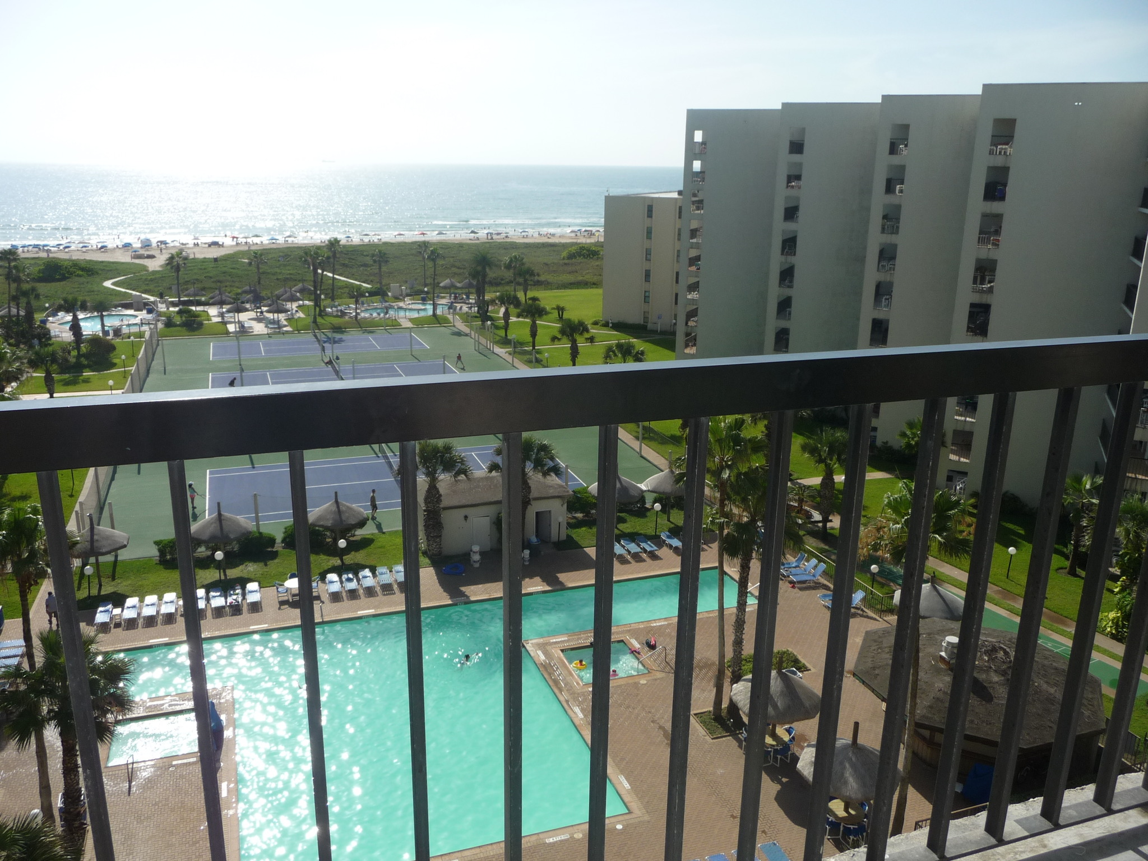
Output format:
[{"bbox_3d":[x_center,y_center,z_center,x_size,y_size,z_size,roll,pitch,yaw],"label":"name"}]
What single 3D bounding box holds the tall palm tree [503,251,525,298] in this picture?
[{"bbox_3d":[-9.409,-24.657,147.063,3.500,6.840,3.500,1,16,0],"label":"tall palm tree"}]

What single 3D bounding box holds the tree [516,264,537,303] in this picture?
[{"bbox_3d":[-7.072,-22.310,142.274,3.200,5.750,3.200,0,16,-3],"label":"tree"}]

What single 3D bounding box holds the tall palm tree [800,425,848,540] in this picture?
[{"bbox_3d":[14.304,2.933,53.301,3.000,6.690,3.000,5,17,15],"label":"tall palm tree"}]

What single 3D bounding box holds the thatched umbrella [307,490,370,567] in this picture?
[{"bbox_3d":[-12.373,5.176,48.963,3.150,4.110,3.150,1,16,0],"label":"thatched umbrella"}]

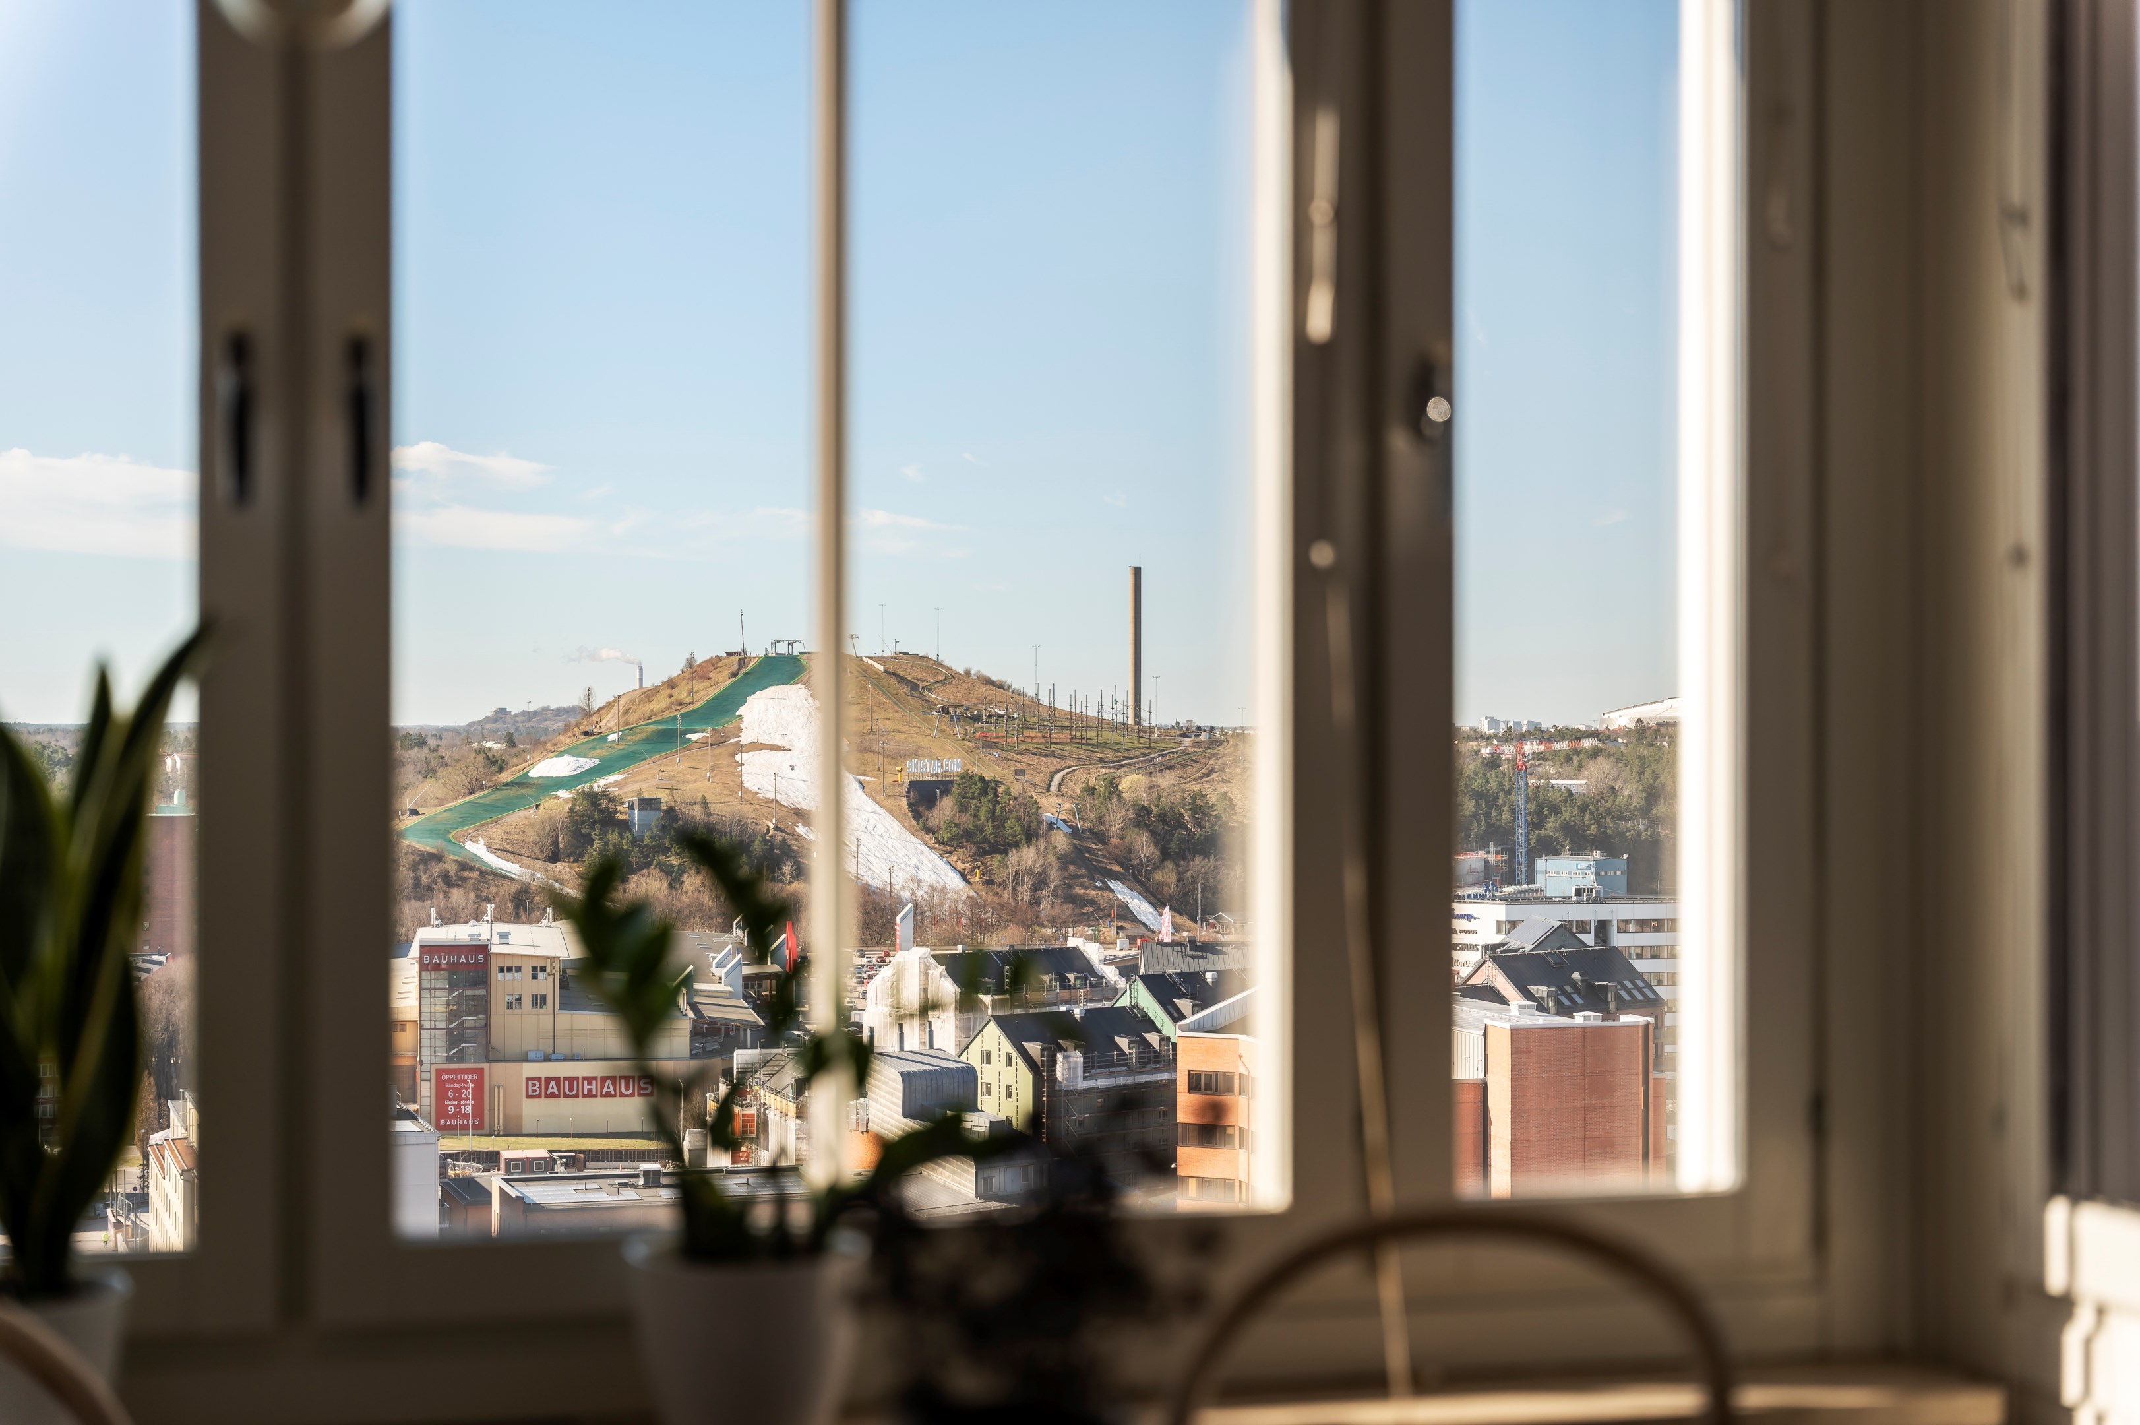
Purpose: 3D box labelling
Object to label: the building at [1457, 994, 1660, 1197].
[{"bbox_3d":[44.000,39.530,340.000,19.000,20.400,22.000,0,0,-12],"label":"building"}]

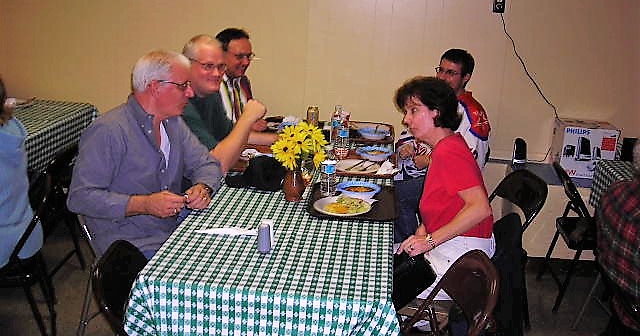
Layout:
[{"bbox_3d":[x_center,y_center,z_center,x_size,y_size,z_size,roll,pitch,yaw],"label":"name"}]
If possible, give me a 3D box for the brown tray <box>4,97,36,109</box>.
[{"bbox_3d":[-2.061,-0.405,4.416,0.355,0.025,0.460,4,16,5],"label":"brown tray"}]

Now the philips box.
[{"bbox_3d":[1.566,-0.107,4.177,0.308,0.290,0.216,4,15,5],"label":"philips box"}]

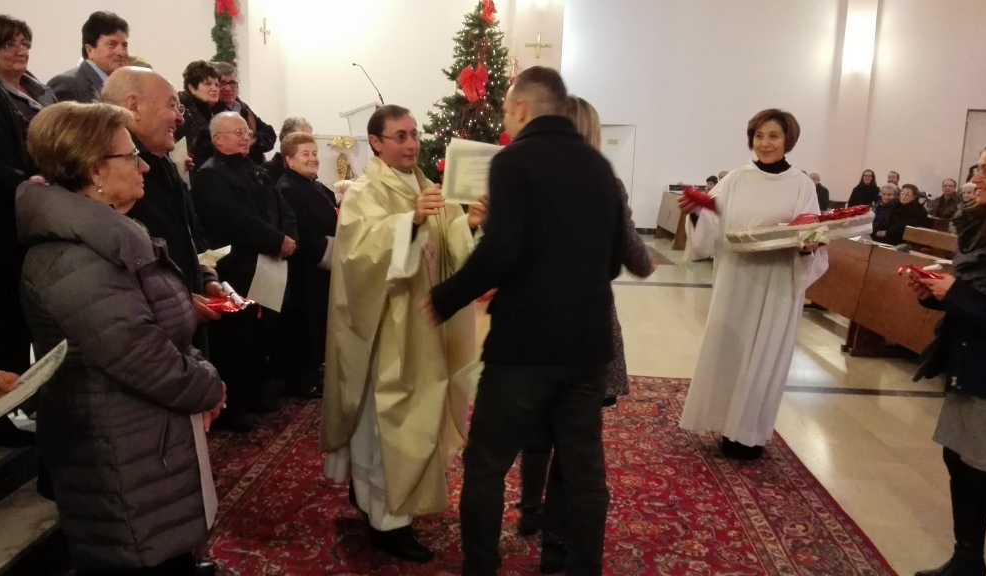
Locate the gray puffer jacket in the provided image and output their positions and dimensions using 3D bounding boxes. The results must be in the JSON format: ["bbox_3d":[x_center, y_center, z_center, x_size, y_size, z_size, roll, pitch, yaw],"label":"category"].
[{"bbox_3d":[-0.936,0.186,1.948,0.460,0.895,0.540,-3,11,-23],"label":"gray puffer jacket"}]

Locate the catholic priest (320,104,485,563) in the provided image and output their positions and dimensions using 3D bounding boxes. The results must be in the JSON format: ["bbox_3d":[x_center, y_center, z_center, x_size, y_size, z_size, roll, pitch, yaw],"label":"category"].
[{"bbox_3d":[-0.350,0.144,2.798,0.580,1.640,0.620,8,12,36],"label":"catholic priest"}]

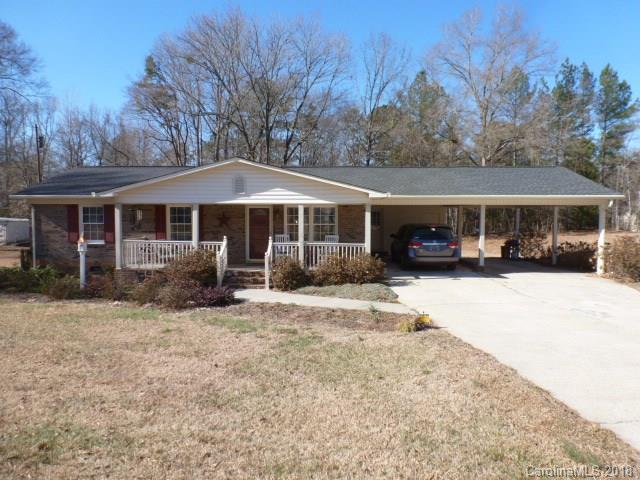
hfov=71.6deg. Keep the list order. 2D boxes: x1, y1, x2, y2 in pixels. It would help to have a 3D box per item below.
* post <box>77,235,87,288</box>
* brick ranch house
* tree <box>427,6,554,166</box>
[{"bbox_3d":[-7.853,0.713,14.657,0.320,1.791,0.320,0,3,0],"label":"post"},{"bbox_3d":[-0.089,-0.976,19.776,21.783,4.501,8.400,0,3,0],"label":"brick ranch house"},{"bbox_3d":[17.467,-12.086,45.435,12.769,22.855,12.600,0,3,0],"label":"tree"}]

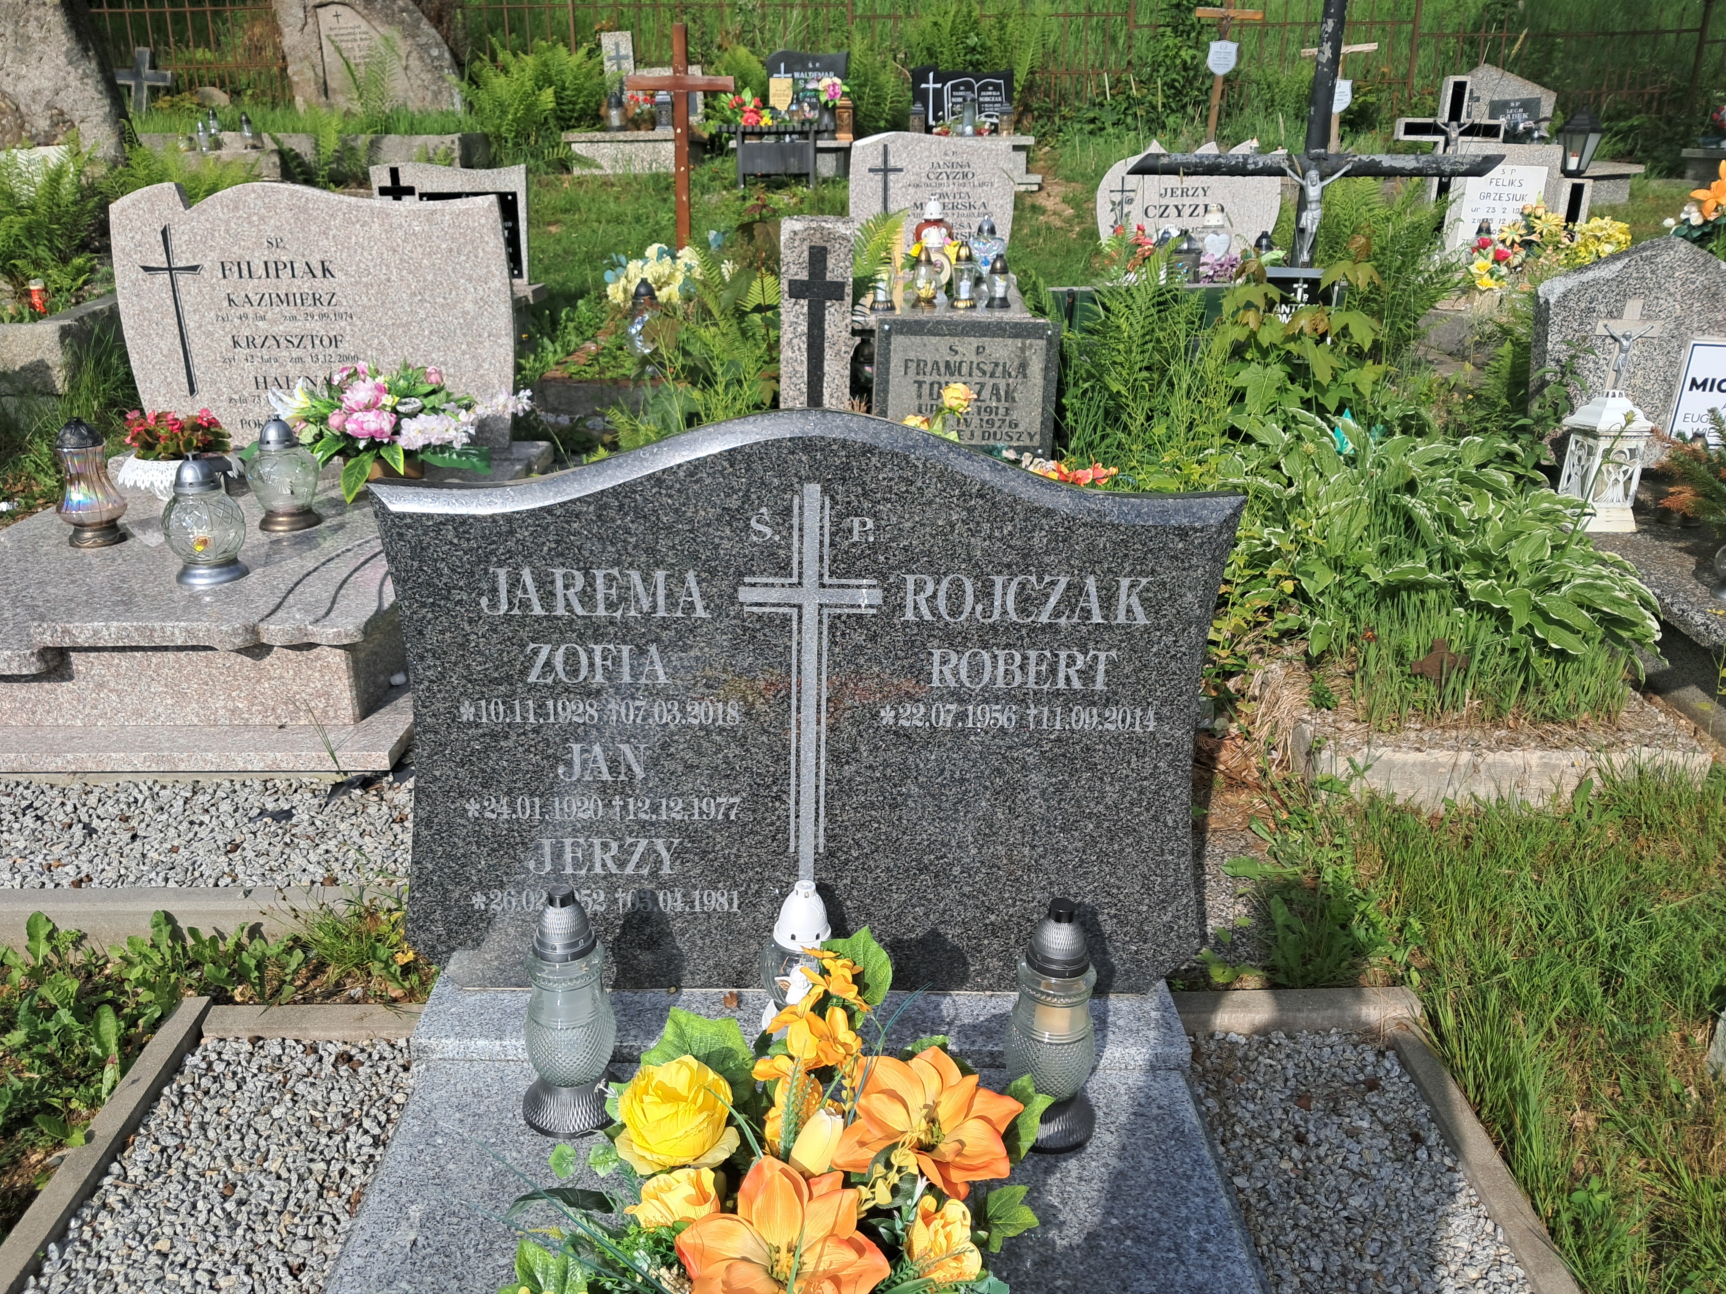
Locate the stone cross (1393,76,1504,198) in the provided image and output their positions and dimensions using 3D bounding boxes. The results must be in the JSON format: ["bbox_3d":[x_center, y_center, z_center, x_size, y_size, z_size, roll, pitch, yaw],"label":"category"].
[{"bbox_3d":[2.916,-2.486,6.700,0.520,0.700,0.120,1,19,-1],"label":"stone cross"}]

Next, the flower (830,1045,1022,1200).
[{"bbox_3d":[0.066,0.487,1.380,0.185,0.125,0.125,-1,19,-6],"label":"flower"}]

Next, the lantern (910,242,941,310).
[{"bbox_3d":[0.233,-1.375,5.000,0.118,0.240,0.118,1,19,-1],"label":"lantern"}]

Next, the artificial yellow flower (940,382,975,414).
[{"bbox_3d":[0.272,-0.714,3.837,0.098,0.090,0.090,0,17,0],"label":"artificial yellow flower"}]

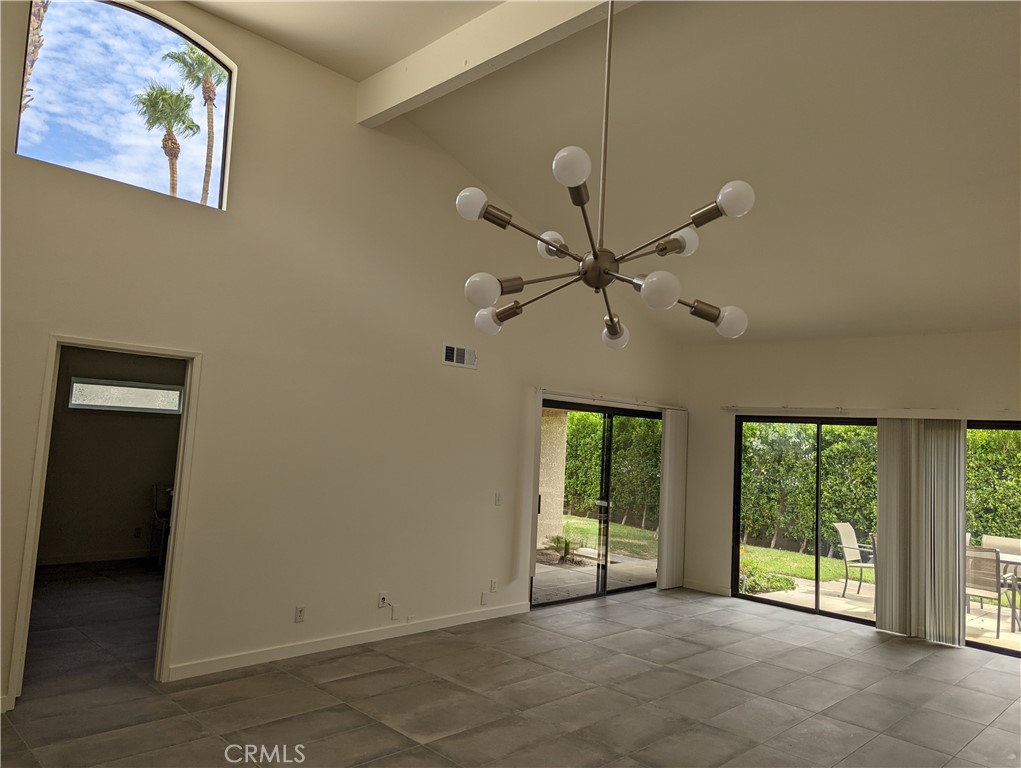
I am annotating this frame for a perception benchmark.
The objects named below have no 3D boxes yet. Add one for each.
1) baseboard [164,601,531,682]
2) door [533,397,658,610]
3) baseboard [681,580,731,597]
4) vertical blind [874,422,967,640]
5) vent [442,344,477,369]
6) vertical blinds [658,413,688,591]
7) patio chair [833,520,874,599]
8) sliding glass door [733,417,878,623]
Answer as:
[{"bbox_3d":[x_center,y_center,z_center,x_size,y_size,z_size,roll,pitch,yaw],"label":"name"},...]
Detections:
[{"bbox_3d":[-0.959,1.967,5.576,0.016,0.085,3.313,-1,-6,45],"label":"baseboard"},{"bbox_3d":[0.986,1.257,7.611,0.100,2.035,2.155,-1,-6,45],"label":"door"},{"bbox_3d":[2.235,2.355,8.224,0.700,0.085,0.016,-1,-6,45],"label":"baseboard"},{"bbox_3d":[3.808,1.340,6.632,0.720,1.997,0.120,-1,-6,45],"label":"vertical blind"},{"bbox_3d":[-0.430,-0.235,6.153,0.025,0.168,0.389,-1,-6,45],"label":"vent"},{"bbox_3d":[1.909,1.337,8.324,0.110,2.050,0.380,-1,-6,45],"label":"vertical blinds"},{"bbox_3d":[4.452,2.214,8.824,0.680,0.910,0.580,-1,-6,45],"label":"patio chair"},{"bbox_3d":[3.207,1.371,7.449,1.806,2.035,0.100,-1,-6,45],"label":"sliding glass door"}]

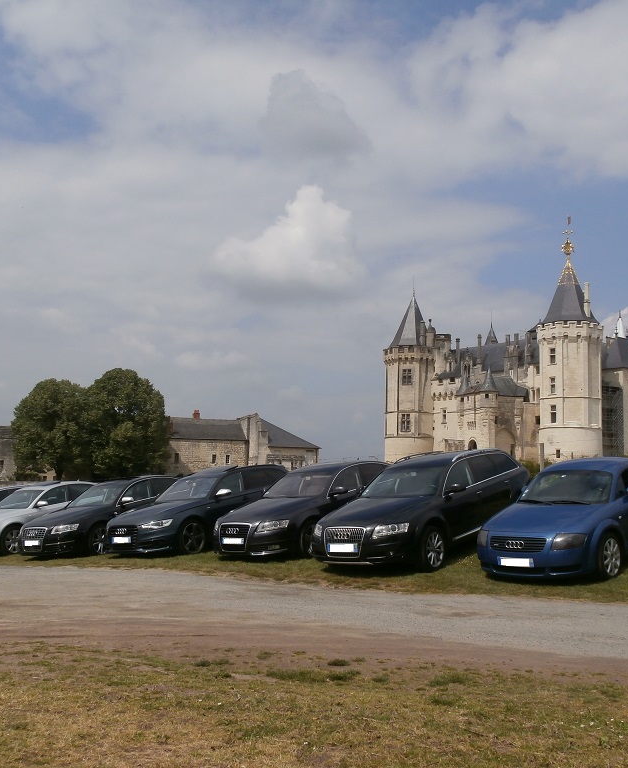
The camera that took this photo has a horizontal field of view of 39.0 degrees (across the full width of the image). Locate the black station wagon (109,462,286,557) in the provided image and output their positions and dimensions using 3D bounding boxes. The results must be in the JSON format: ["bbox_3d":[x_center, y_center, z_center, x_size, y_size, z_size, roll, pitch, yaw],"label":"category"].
[{"bbox_3d":[-1.976,2.497,18.078,1.874,1.461,4.927,-9,-4,38],"label":"black station wagon"}]

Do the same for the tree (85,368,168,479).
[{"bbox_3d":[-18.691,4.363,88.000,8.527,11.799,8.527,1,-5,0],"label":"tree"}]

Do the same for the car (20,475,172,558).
[{"bbox_3d":[-4.186,2.796,19.462,1.855,1.459,4.923,-7,-2,34],"label":"car"}]

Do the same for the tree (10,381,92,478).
[{"bbox_3d":[-26.127,4.859,88.000,8.329,10.808,8.329,1,-5,0],"label":"tree"}]

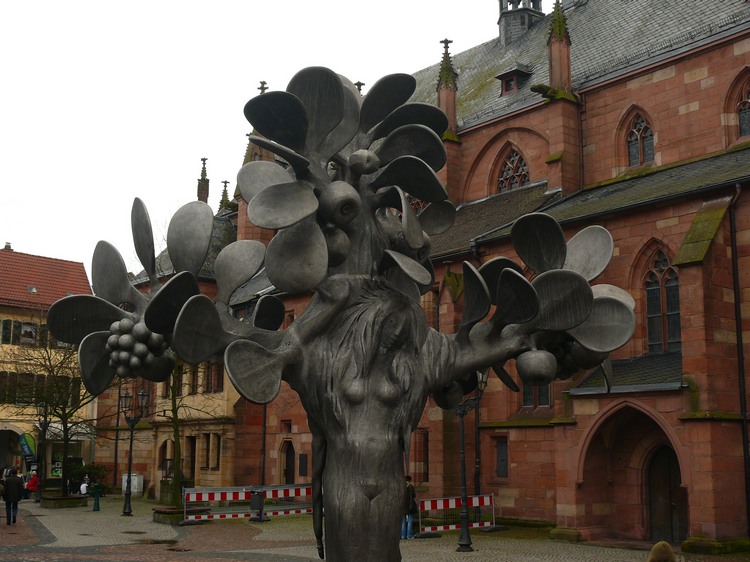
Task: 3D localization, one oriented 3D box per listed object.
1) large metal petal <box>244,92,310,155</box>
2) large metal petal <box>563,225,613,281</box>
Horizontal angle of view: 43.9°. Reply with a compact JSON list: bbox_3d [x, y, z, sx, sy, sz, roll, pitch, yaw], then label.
[{"bbox_3d":[-0.610,-0.978,5.710,0.450,0.090,0.340,37,-56,-17],"label":"large metal petal"},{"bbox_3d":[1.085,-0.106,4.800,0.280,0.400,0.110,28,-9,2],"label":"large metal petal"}]

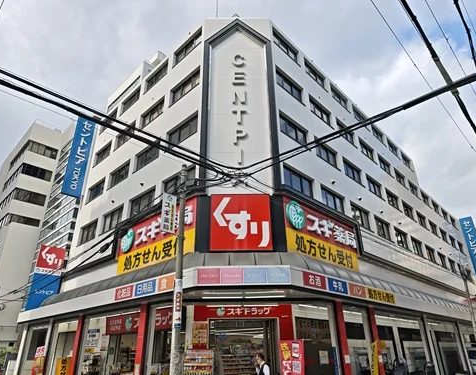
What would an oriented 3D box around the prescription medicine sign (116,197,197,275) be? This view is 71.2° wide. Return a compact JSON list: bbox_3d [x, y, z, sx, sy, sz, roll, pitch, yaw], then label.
[{"bbox_3d":[-3.703,2.315,14.391,5.872,2.243,0.200,-24,-34,38],"label":"prescription medicine sign"}]

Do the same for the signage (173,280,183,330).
[{"bbox_3d":[-1.558,2.984,8.576,0.220,1.221,0.200,7,-28,-16],"label":"signage"}]

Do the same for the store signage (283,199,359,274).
[{"bbox_3d":[3.865,2.267,14.495,0.200,2.243,5.801,-24,-35,39],"label":"store signage"}]

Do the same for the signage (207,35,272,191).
[{"bbox_3d":[0.052,-3.956,15.299,2.710,9.496,0.250,0,-26,-1],"label":"signage"}]

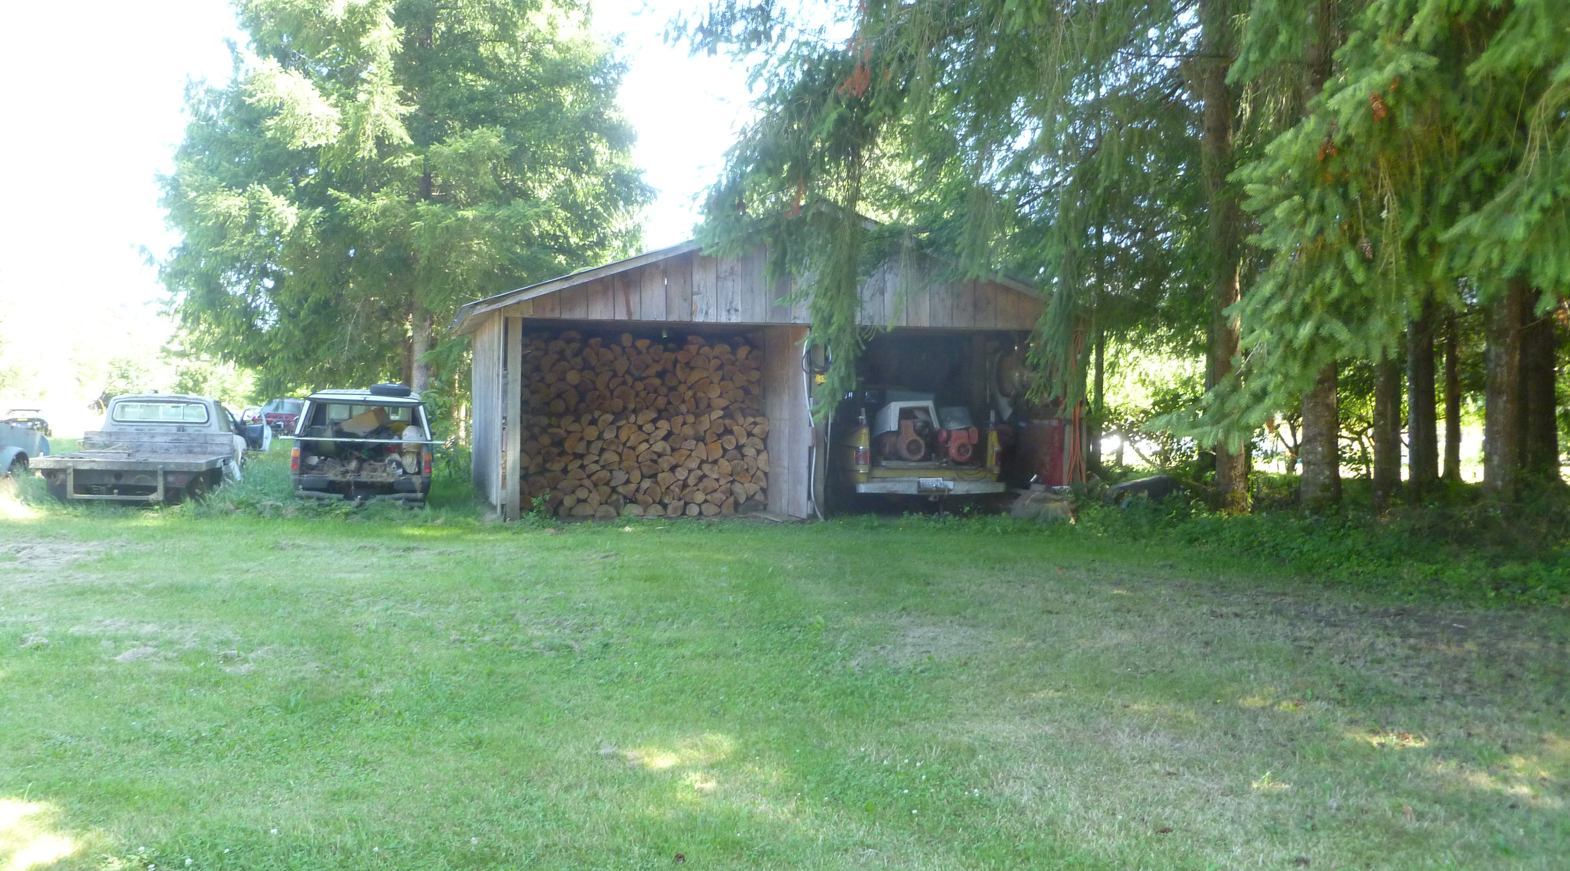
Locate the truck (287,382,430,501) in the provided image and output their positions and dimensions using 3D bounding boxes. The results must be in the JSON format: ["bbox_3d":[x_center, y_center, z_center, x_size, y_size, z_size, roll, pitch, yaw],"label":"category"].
[{"bbox_3d":[-5.880,0.162,17.850,1.680,1.600,4.600,0,1,-17],"label":"truck"}]

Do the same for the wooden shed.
[{"bbox_3d":[-0.460,-0.990,17.930,8.100,3.830,5.600,0,1,-17],"label":"wooden shed"}]

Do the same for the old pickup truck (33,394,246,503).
[{"bbox_3d":[-9.470,0.203,19.070,2.070,1.650,5.600,0,1,-17],"label":"old pickup truck"}]

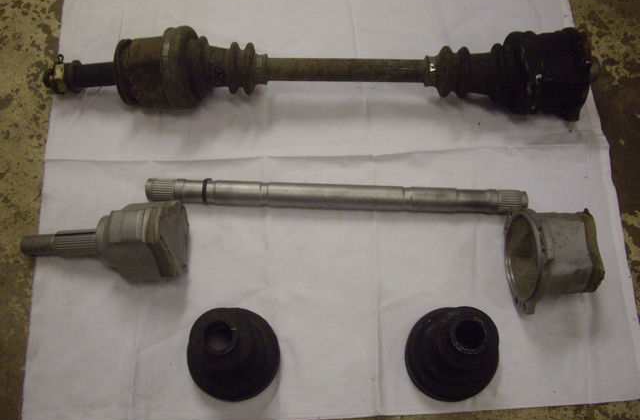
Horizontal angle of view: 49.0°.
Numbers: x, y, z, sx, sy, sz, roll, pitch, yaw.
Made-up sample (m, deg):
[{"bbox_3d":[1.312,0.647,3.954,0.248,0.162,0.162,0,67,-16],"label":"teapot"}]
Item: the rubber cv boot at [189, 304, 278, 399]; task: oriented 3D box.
[{"bbox_3d":[-0.085,0.124,0.649,0.092,0.103,0.092,0,68,0],"label":"rubber cv boot"}]

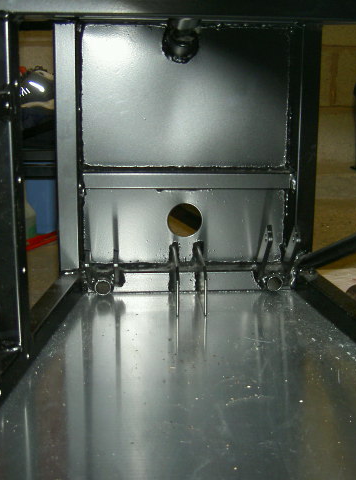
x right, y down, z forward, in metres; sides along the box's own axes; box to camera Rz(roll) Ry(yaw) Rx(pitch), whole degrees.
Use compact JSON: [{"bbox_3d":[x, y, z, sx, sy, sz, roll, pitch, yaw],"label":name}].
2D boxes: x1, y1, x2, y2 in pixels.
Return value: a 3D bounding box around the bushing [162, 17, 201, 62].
[{"bbox_3d":[0.004,-0.225,0.816,0.041,0.041,0.045,-1,-8,-4],"label":"bushing"}]

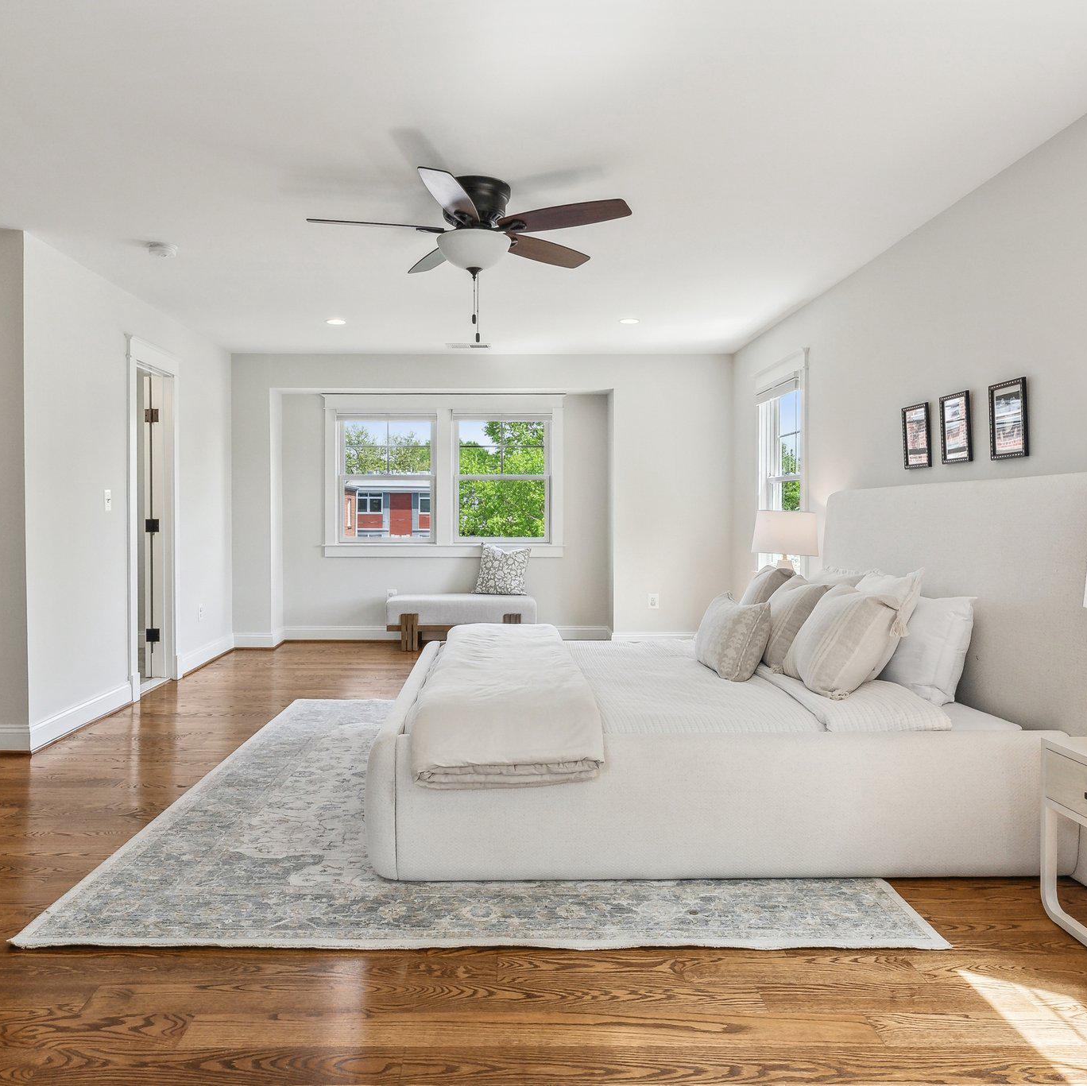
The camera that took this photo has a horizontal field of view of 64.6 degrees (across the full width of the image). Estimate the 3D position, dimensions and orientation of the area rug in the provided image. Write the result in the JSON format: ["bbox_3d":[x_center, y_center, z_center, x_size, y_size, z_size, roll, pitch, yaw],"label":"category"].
[{"bbox_3d":[-0.193,1.017,3.775,2.490,0.012,2.970,0,2,-1],"label":"area rug"}]

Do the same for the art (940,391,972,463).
[{"bbox_3d":[1.774,-0.492,3.690,0.025,0.295,0.220,0,2,-2],"label":"art"}]

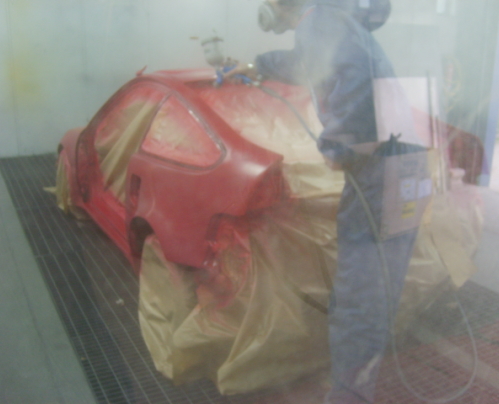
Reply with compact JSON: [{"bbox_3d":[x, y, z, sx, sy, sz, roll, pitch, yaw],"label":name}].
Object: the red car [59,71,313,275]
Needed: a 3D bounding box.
[{"bbox_3d":[-0.363,-0.344,4.245,1.680,1.340,4.150,-8,17,-27],"label":"red car"}]

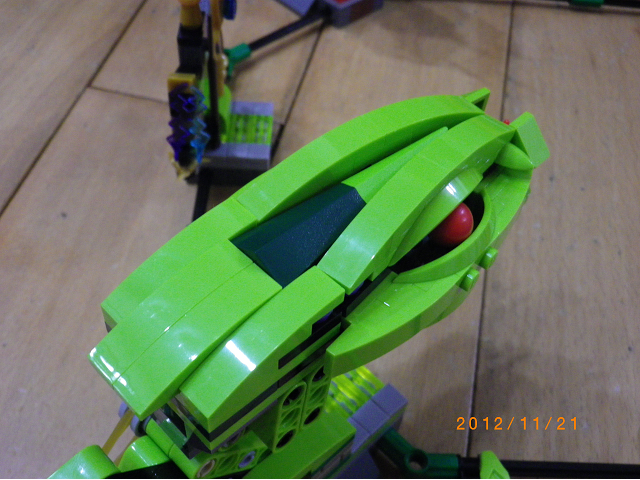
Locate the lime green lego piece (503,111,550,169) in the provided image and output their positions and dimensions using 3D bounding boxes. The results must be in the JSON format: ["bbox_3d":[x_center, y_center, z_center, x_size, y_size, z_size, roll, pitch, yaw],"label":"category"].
[{"bbox_3d":[0.049,-0.023,0.180,0.008,0.008,0.009,-34,58,-30],"label":"lime green lego piece"}]

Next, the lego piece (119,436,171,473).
[{"bbox_3d":[-0.036,0.049,0.159,0.011,0.010,0.010,-34,60,-29],"label":"lego piece"}]

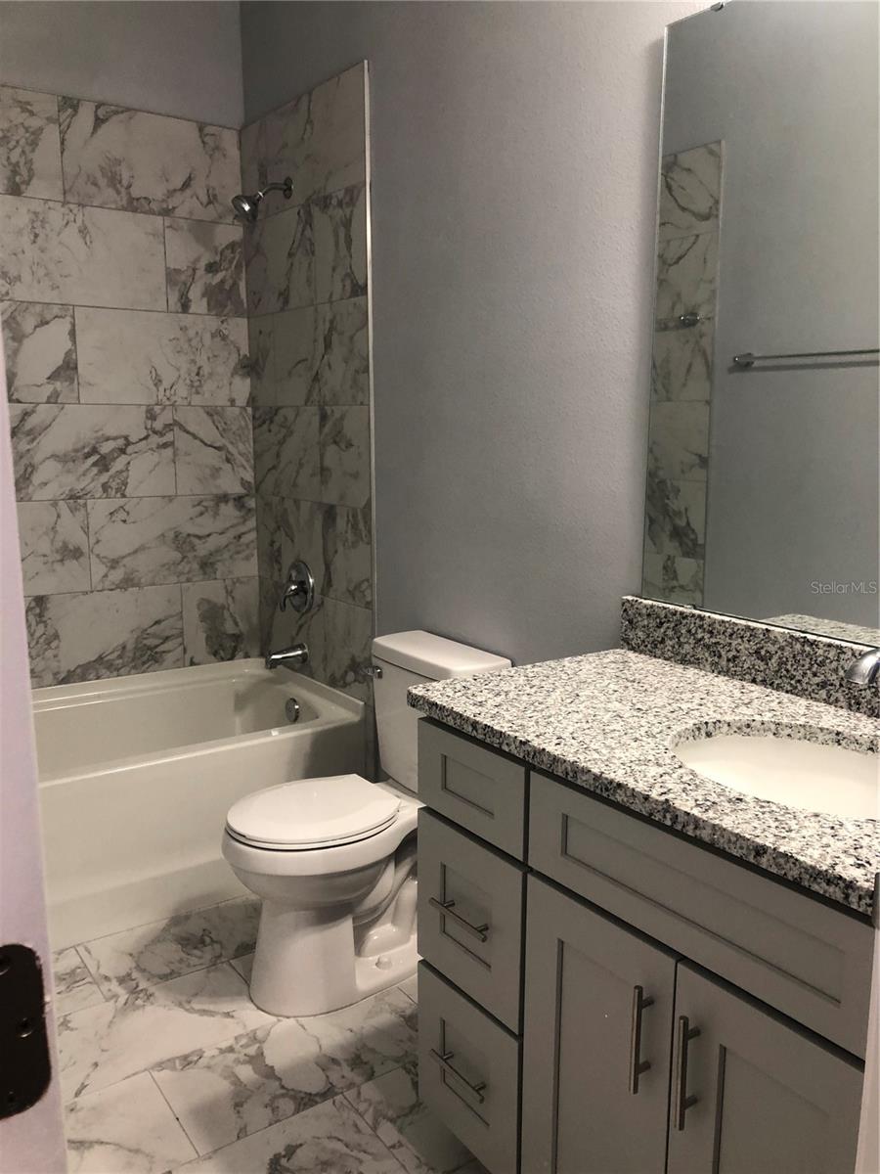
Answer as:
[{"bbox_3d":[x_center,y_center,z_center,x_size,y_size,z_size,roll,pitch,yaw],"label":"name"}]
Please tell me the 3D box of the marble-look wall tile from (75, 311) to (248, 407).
[{"bbox_3d":[-0.925,-0.772,3.220,0.595,0.304,0.010,-7,12,-35],"label":"marble-look wall tile"}]

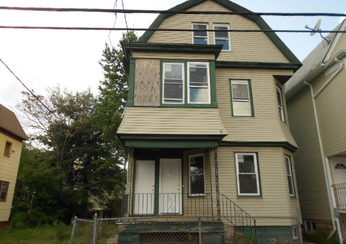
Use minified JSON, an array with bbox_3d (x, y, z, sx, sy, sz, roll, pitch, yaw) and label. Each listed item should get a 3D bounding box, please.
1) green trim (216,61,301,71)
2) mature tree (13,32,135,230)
[{"bbox_3d":[3.532,-2.304,10.760,3.546,0.205,0.350,1,-17,-3],"label":"green trim"},{"bbox_3d":[-6.126,-0.201,16.504,8.135,12.734,8.000,1,-17,-3],"label":"mature tree"}]

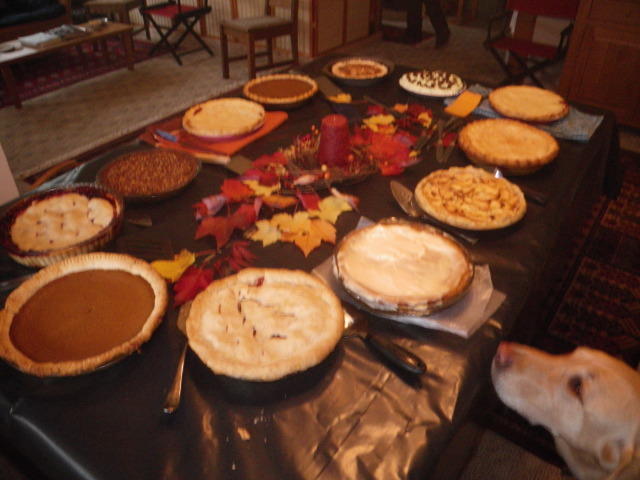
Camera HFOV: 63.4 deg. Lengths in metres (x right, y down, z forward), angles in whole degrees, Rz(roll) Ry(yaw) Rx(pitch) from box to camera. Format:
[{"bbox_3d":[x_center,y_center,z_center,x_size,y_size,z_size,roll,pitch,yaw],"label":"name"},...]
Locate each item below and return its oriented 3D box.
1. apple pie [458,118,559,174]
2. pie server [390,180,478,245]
[{"bbox_3d":[0.518,-0.260,1.437,0.265,0.060,0.265,2,36,0],"label":"apple pie"},{"bbox_3d":[0.258,-0.072,1.189,0.070,0.030,0.292,-14,39,-21],"label":"pie server"}]

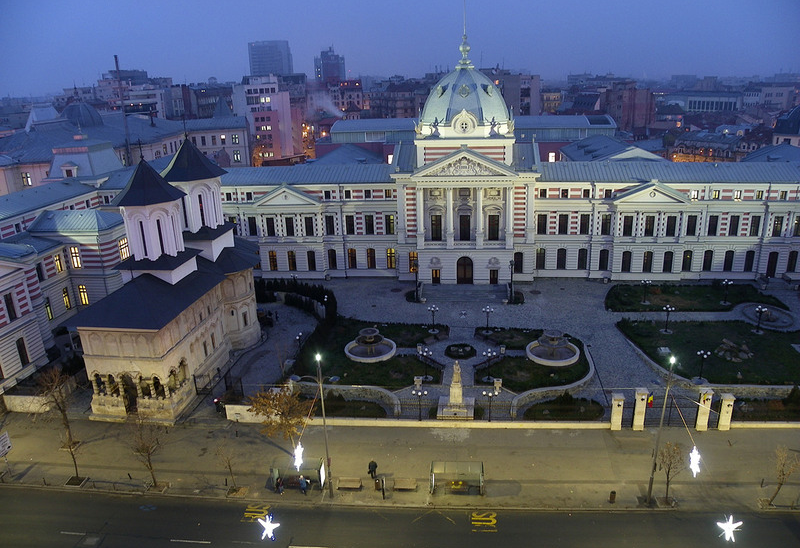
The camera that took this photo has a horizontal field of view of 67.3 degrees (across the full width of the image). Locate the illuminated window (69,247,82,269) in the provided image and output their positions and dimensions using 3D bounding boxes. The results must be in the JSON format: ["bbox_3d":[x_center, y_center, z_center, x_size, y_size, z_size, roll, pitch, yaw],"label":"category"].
[{"bbox_3d":[-42.686,-2.105,79.045,1.464,2.929,0.253,0,19,5],"label":"illuminated window"}]

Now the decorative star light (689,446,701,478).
[{"bbox_3d":[17.438,11.150,35.643,0.707,1.717,0.505,0,19,5],"label":"decorative star light"}]

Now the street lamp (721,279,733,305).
[{"bbox_3d":[45.078,2.497,82.769,1.400,3.200,1.400,0,18,6],"label":"street lamp"}]

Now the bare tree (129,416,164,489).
[{"bbox_3d":[-19.275,13.684,46.235,2.525,6.262,2.424,0,19,5],"label":"bare tree"}]

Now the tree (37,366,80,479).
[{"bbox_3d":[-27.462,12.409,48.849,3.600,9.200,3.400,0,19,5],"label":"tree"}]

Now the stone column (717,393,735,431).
[{"bbox_3d":[28.989,12.347,53.593,1.100,3.190,1.100,0,19,5],"label":"stone column"}]

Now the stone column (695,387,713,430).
[{"bbox_3d":[27.045,12.117,53.552,1.100,3.770,1.100,0,19,5],"label":"stone column"}]

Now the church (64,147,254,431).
[{"bbox_3d":[-24.029,-2.307,65.653,14.342,24.442,29.290,0,19,5],"label":"church"}]

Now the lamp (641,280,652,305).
[{"bbox_3d":[34.362,2.484,83.949,1.400,3.200,1.400,0,18,6],"label":"lamp"}]

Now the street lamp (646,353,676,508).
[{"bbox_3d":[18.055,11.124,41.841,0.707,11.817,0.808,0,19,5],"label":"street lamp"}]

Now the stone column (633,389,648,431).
[{"bbox_3d":[20.912,11.723,52.382,1.010,3.798,1.010,0,19,5],"label":"stone column"}]

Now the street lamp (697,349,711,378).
[{"bbox_3d":[31.541,9.507,62.619,1.400,3.200,1.400,0,18,6],"label":"street lamp"}]

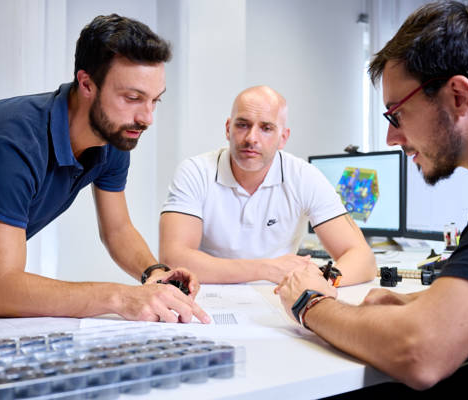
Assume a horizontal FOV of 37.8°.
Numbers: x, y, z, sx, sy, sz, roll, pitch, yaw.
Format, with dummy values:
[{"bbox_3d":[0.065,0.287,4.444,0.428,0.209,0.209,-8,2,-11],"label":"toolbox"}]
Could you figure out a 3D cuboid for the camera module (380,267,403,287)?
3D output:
[{"bbox_3d":[0.387,0.190,1.680,0.042,0.048,0.037,0,0,37],"label":"camera module"}]

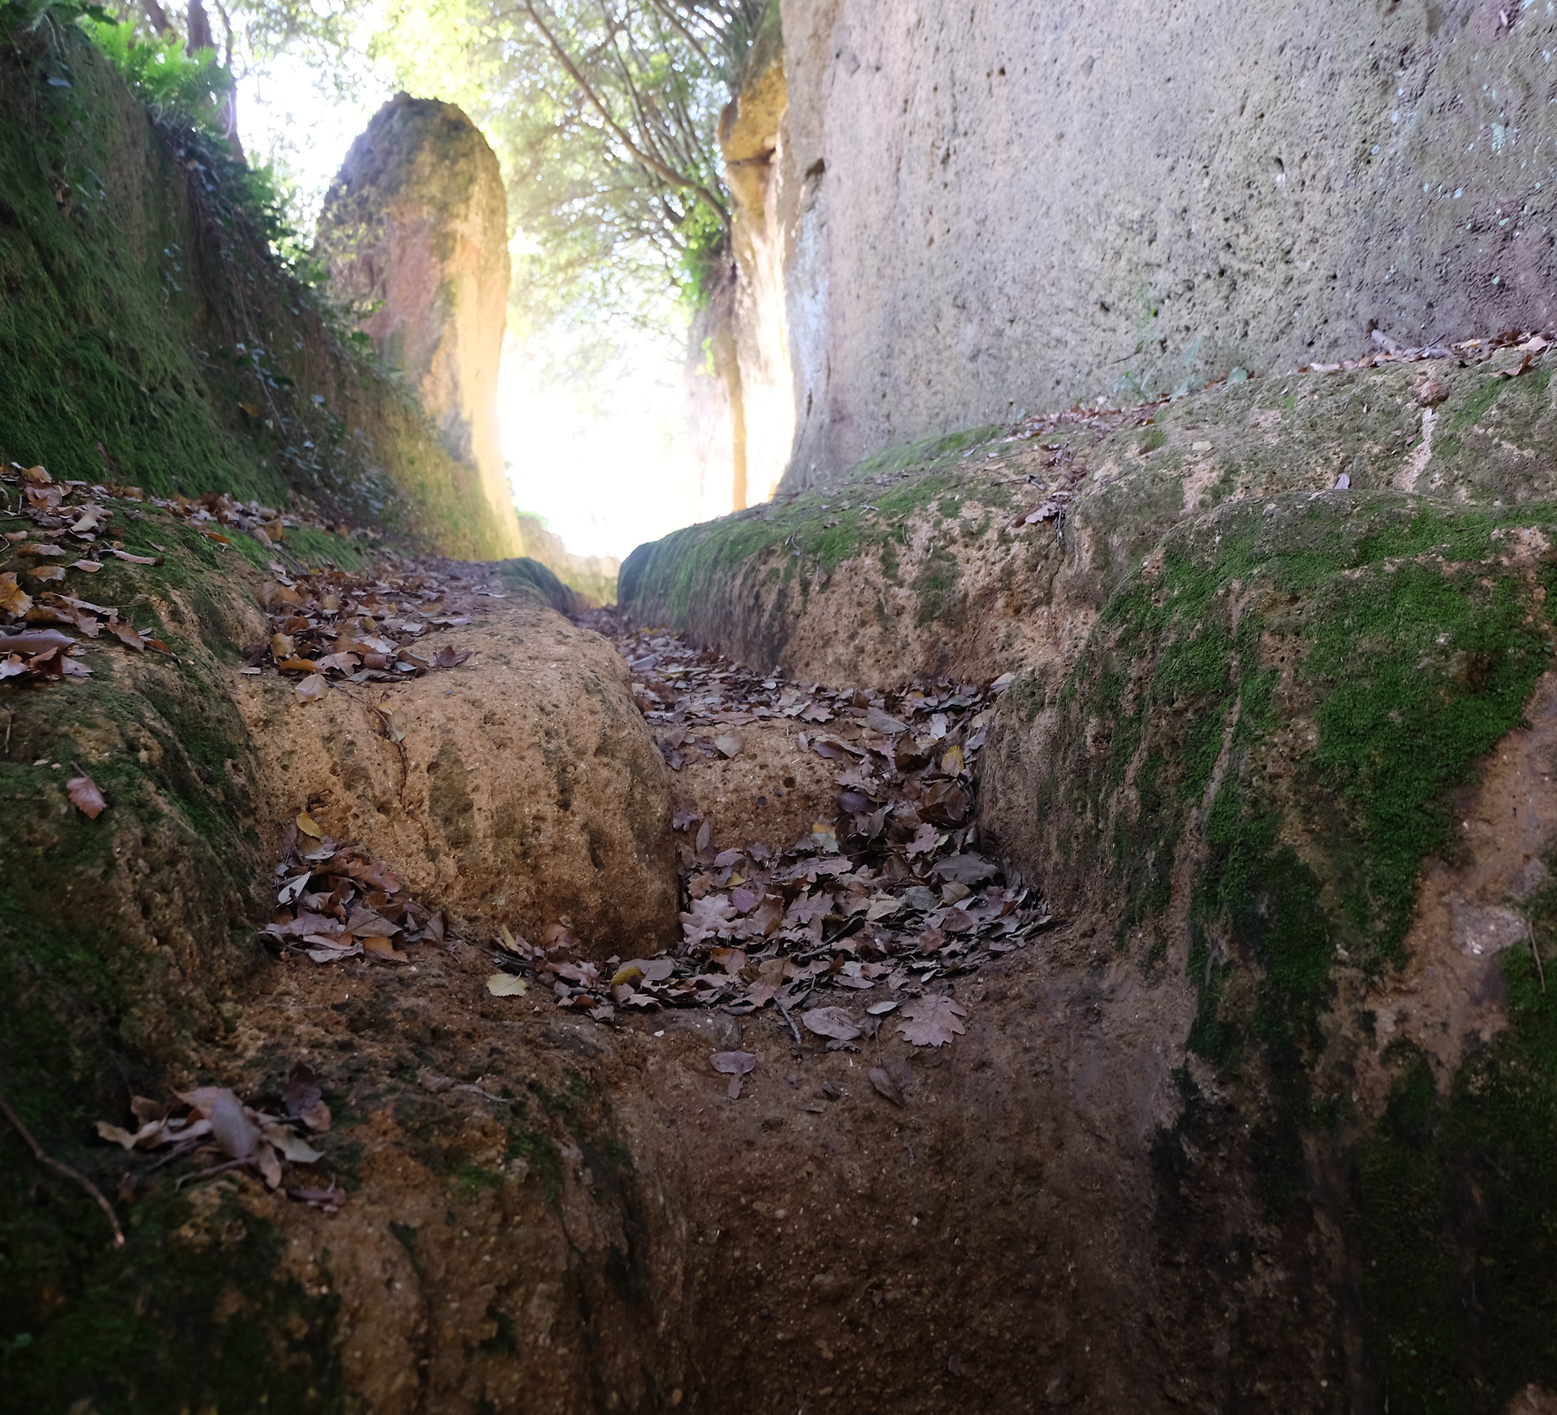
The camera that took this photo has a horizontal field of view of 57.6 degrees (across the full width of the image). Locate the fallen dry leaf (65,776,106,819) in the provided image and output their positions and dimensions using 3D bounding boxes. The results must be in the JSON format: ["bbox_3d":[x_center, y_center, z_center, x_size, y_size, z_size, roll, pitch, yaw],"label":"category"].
[{"bbox_3d":[-0.635,0.083,1.300,0.027,0.012,0.051,-14,53,-30],"label":"fallen dry leaf"}]

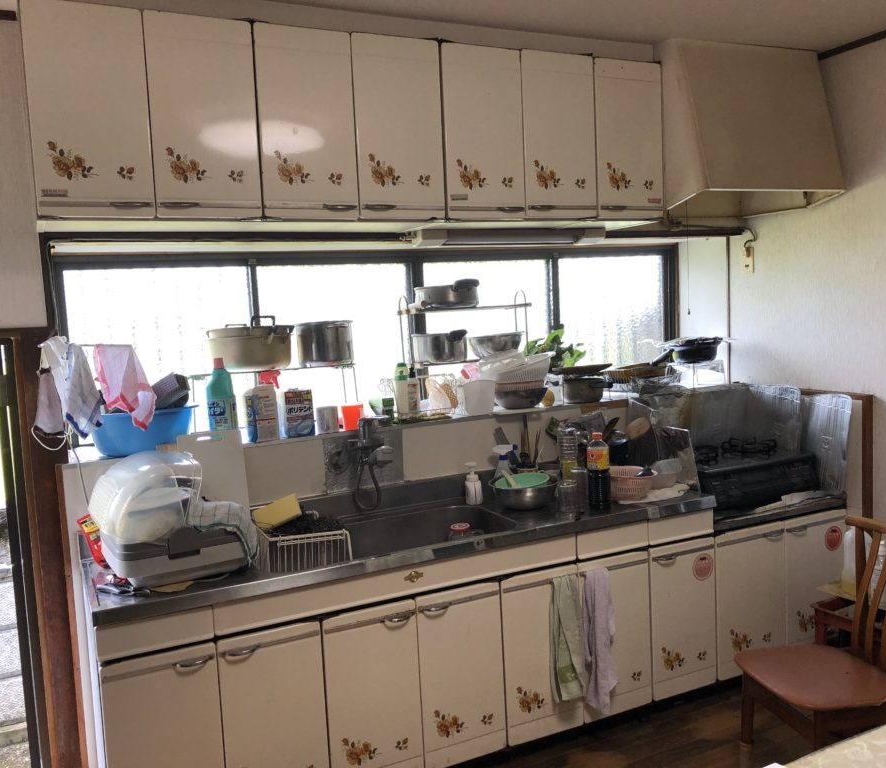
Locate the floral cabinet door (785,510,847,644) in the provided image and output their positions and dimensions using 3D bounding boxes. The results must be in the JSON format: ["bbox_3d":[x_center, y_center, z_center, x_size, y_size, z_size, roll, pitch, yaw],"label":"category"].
[{"bbox_3d":[1.484,0.796,3.315,0.341,0.560,0.025,-5,6,-25],"label":"floral cabinet door"}]

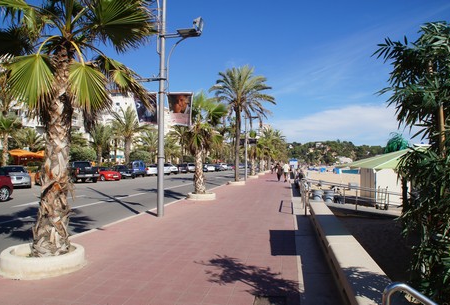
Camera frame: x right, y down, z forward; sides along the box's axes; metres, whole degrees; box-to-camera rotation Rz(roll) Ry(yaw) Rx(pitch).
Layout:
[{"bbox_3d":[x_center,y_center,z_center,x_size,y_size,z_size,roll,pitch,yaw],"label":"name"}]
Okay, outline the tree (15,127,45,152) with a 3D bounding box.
[{"bbox_3d":[-22.000,-0.100,39.000,4.300,5.800,4.300,0,-2,11],"label":"tree"}]

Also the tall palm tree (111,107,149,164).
[{"bbox_3d":[-13.800,-1.700,50.000,6.000,9.600,6.000,0,-2,11],"label":"tall palm tree"}]

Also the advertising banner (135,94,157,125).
[{"bbox_3d":[-2.372,-1.304,10.300,0.710,0.970,0.050,0,-2,11],"label":"advertising banner"}]

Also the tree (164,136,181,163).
[{"bbox_3d":[-10.400,0.260,67.000,4.400,6.700,4.400,0,-2,11],"label":"tree"}]

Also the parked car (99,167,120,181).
[{"bbox_3d":[-11.600,2.006,33.000,4.050,1.280,1.720,-2,-2,44],"label":"parked car"}]

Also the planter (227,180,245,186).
[{"bbox_3d":[0.880,2.317,25.904,1.300,0.260,1.300,0,-2,11],"label":"planter"}]

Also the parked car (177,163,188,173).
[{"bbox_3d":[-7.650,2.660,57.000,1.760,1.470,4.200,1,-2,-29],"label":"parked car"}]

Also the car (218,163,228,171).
[{"bbox_3d":[-0.900,3.221,76.000,4.300,1.520,1.780,-1,-2,40],"label":"car"}]

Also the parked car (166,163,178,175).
[{"bbox_3d":[-8.866,2.461,51.232,1.750,1.480,4.200,2,-3,-40],"label":"parked car"}]

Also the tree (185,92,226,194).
[{"bbox_3d":[-0.866,-0.424,15.700,2.000,4.650,2.000,0,-2,0],"label":"tree"}]

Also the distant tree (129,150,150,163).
[{"bbox_3d":[-12.834,1.467,52.000,3.400,3.300,3.400,0,-2,11],"label":"distant tree"}]

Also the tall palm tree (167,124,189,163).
[{"bbox_3d":[-8.034,-1.145,66.163,5.600,9.700,5.600,0,-2,11],"label":"tall palm tree"}]

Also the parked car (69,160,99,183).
[{"bbox_3d":[-12.924,1.647,30.543,1.820,1.750,5.000,2,-3,-40],"label":"parked car"}]

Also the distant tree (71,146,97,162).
[{"bbox_3d":[-15.723,1.034,38.000,3.300,3.300,3.300,0,-2,11],"label":"distant tree"}]

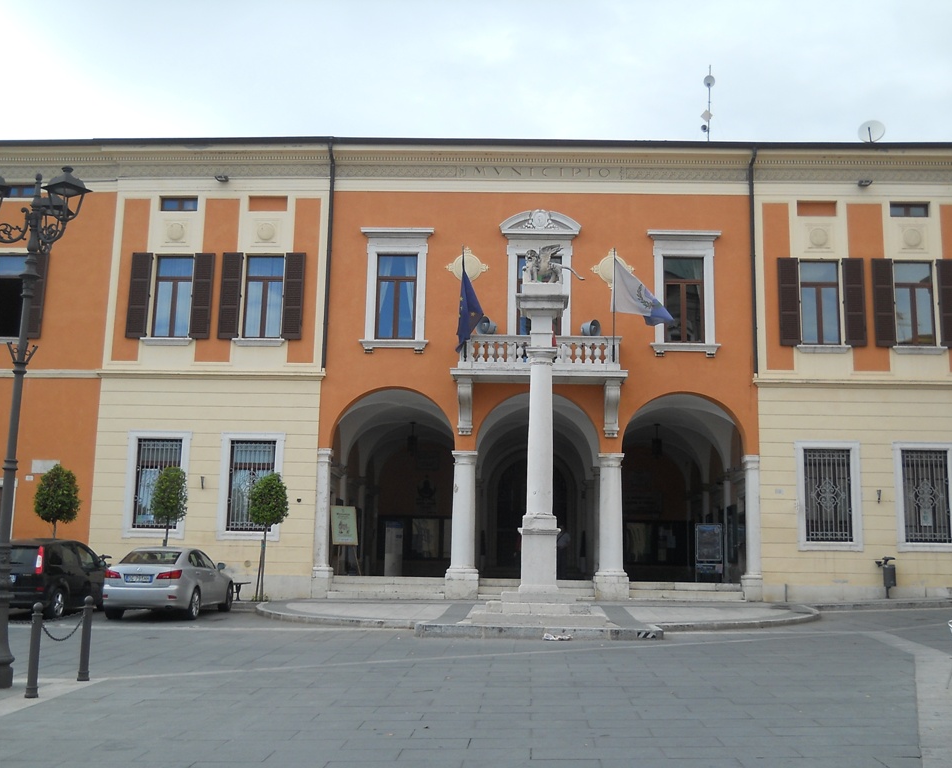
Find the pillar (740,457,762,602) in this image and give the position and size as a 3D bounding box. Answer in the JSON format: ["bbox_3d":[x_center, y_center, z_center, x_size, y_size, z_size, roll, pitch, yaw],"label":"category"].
[{"bbox_3d":[7.002,3.696,31.093,0.500,3.700,0.620,1,-12,1],"label":"pillar"}]

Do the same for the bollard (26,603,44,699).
[{"bbox_3d":[-4.540,2.736,12.493,0.140,0.956,0.140,1,-12,1],"label":"bollard"}]

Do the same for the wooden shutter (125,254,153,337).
[{"bbox_3d":[-8.281,-2.180,29.866,0.499,2.167,0.060,1,-12,3],"label":"wooden shutter"}]

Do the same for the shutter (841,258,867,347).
[{"bbox_3d":[9.087,-1.960,29.076,0.493,2.185,0.060,1,-12,3],"label":"shutter"}]

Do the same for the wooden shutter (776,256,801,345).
[{"bbox_3d":[8.156,-2.128,31.550,0.532,2.359,0.060,1,-11,2],"label":"wooden shutter"}]

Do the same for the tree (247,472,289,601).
[{"bbox_3d":[-5.085,3.680,29.310,0.985,3.100,0.985,1,-12,1],"label":"tree"}]

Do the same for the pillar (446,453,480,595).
[{"bbox_3d":[-0.317,3.654,31.266,0.850,3.790,0.850,1,-12,1],"label":"pillar"}]

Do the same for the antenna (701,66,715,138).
[{"bbox_3d":[6.954,-8.352,36.415,0.430,2.620,0.380,1,-12,1],"label":"antenna"}]

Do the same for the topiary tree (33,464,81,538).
[{"bbox_3d":[-10.226,3.576,29.375,1.133,3.275,1.133,1,-12,1],"label":"topiary tree"}]

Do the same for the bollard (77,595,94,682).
[{"bbox_3d":[-4.503,2.939,14.038,0.140,0.960,0.140,1,-11,2],"label":"bollard"}]

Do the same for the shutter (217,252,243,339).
[{"bbox_3d":[-6.498,-2.328,32.149,0.532,2.349,0.060,1,-11,2],"label":"shutter"}]

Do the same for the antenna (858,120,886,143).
[{"bbox_3d":[10.770,-6.870,33.000,0.740,0.760,0.400,-5,-26,26],"label":"antenna"}]

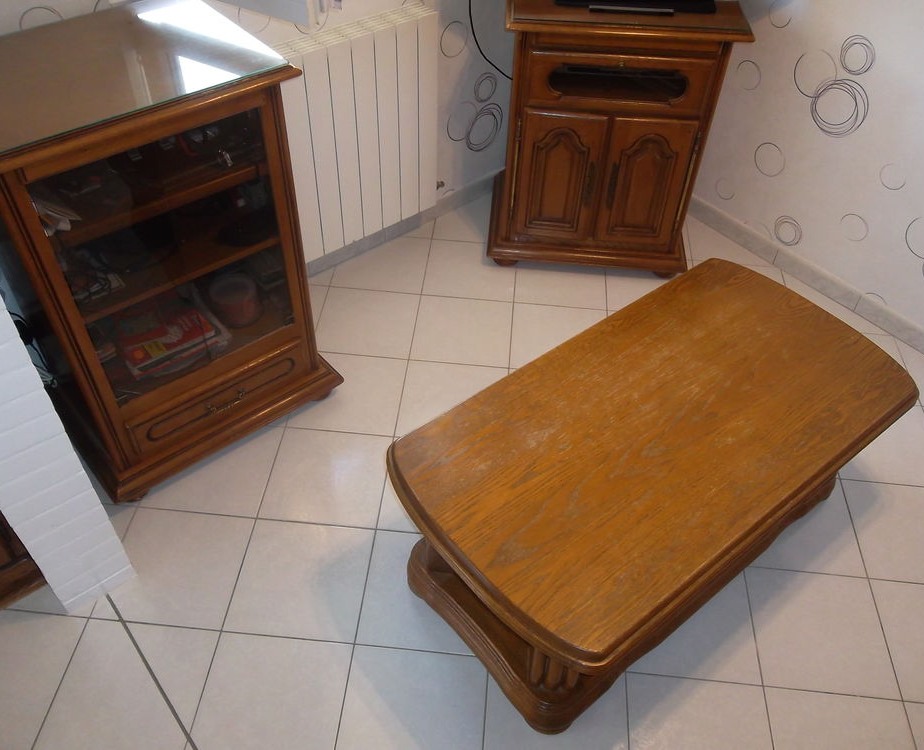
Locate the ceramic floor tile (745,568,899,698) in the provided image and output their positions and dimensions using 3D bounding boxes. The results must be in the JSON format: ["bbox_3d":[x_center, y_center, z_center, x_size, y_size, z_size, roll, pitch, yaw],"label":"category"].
[{"bbox_3d":[0.901,0.647,1.971,0.330,0.010,0.330,5,47,2],"label":"ceramic floor tile"}]

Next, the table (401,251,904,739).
[{"bbox_3d":[0.484,0.265,2.020,1.290,0.484,0.672,-29,54,-26],"label":"table"}]

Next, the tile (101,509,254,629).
[{"bbox_3d":[-0.756,0.509,2.078,0.333,0.009,0.333,5,46,3],"label":"tile"}]

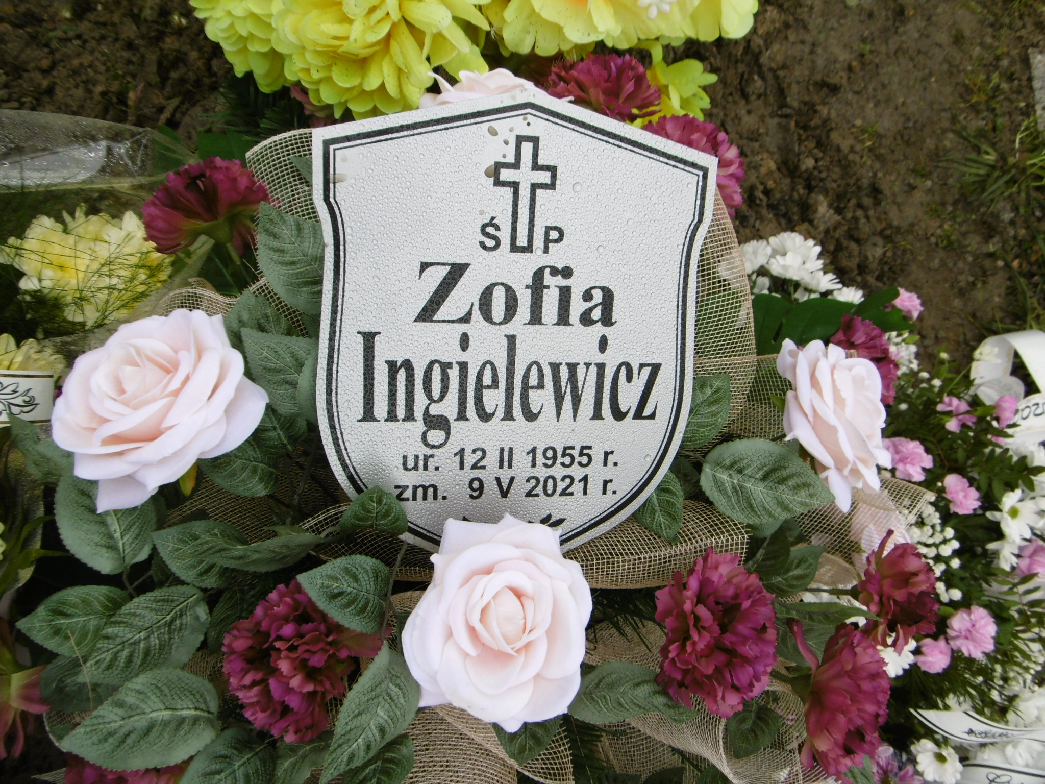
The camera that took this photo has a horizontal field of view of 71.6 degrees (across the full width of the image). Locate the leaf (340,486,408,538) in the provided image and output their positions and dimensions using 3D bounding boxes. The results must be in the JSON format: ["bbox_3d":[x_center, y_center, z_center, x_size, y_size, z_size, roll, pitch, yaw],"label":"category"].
[{"bbox_3d":[-0.097,0.079,0.475,0.045,0.015,0.042,0,61,0],"label":"leaf"}]

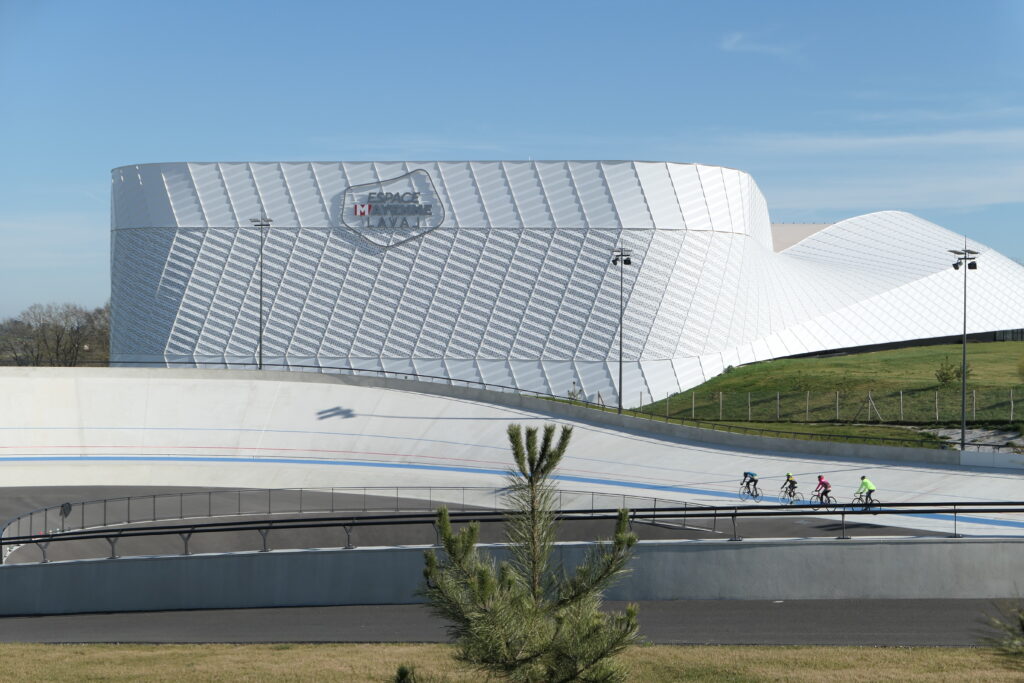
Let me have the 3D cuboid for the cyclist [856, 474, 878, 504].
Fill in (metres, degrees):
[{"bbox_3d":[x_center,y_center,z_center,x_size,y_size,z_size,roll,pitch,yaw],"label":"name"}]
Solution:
[{"bbox_3d":[15.647,6.696,90.400,0.500,1.500,0.850,0,1,-43],"label":"cyclist"}]

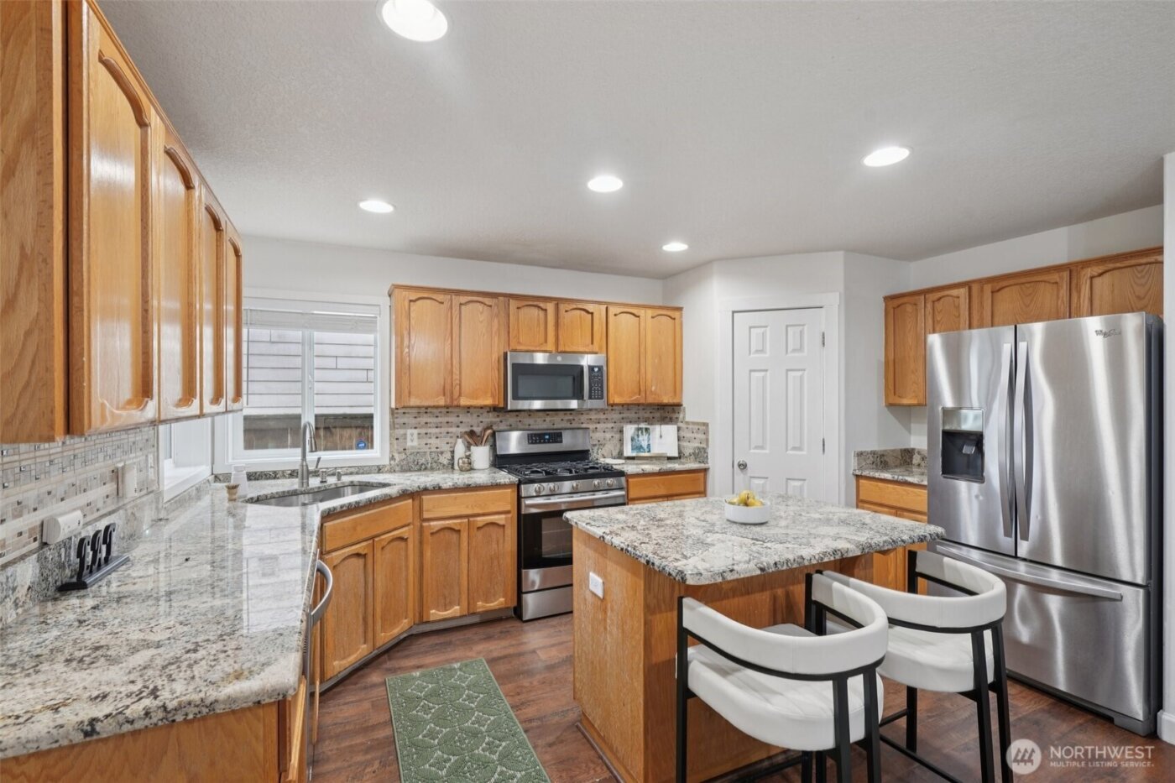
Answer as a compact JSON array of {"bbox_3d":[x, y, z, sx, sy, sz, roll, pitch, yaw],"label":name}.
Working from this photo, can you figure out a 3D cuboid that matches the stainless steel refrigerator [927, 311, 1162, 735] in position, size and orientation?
[{"bbox_3d":[2.458,0.559,2.748,0.740,1.788,0.913,0,0,-24],"label":"stainless steel refrigerator"}]

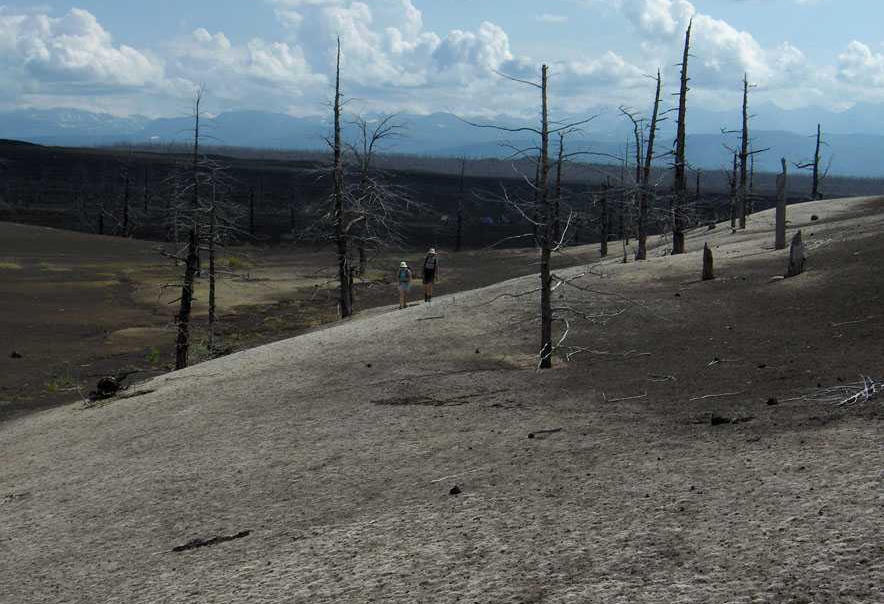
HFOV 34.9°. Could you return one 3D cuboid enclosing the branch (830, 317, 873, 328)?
[{"bbox_3d":[6.711,0.331,23.000,0.733,0.060,0.090,-11,6,0],"label":"branch"}]

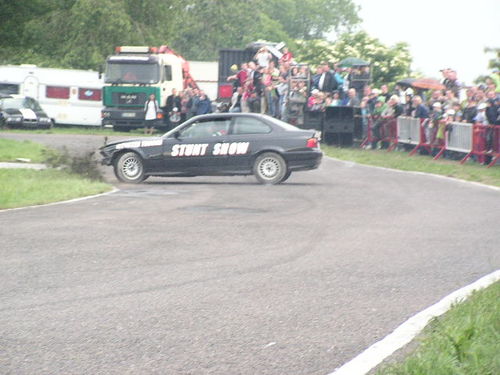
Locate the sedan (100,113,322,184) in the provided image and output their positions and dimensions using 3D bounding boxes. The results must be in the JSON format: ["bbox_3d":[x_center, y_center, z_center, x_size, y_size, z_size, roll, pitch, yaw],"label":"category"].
[{"bbox_3d":[-0.732,-0.787,45.750,4.370,1.370,1.710,1,3,3],"label":"sedan"}]

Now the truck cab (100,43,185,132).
[{"bbox_3d":[-4.160,-3.847,89.500,2.500,3.250,2.300,1,3,20],"label":"truck cab"}]

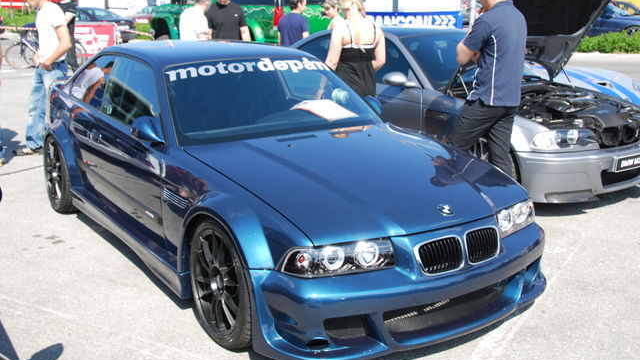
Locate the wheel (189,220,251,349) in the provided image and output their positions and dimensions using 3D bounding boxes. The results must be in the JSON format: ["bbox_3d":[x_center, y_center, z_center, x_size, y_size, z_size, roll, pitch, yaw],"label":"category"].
[{"bbox_3d":[-0.385,0.492,3.454,0.230,0.635,0.635,-9,17,-33],"label":"wheel"}]

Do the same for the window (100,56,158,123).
[{"bbox_3d":[-1.162,-0.545,4.454,0.070,0.450,1.000,15,3,-37],"label":"window"}]

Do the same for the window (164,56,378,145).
[{"bbox_3d":[-0.272,-0.492,4.308,1.400,0.110,0.690,-9,52,-33],"label":"window"}]

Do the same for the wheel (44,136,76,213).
[{"bbox_3d":[-1.948,-0.056,5.587,0.230,0.635,0.635,-9,17,-33],"label":"wheel"}]

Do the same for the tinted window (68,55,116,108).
[{"bbox_3d":[-1.647,-0.734,5.144,0.060,0.390,0.750,15,3,-37],"label":"tinted window"}]

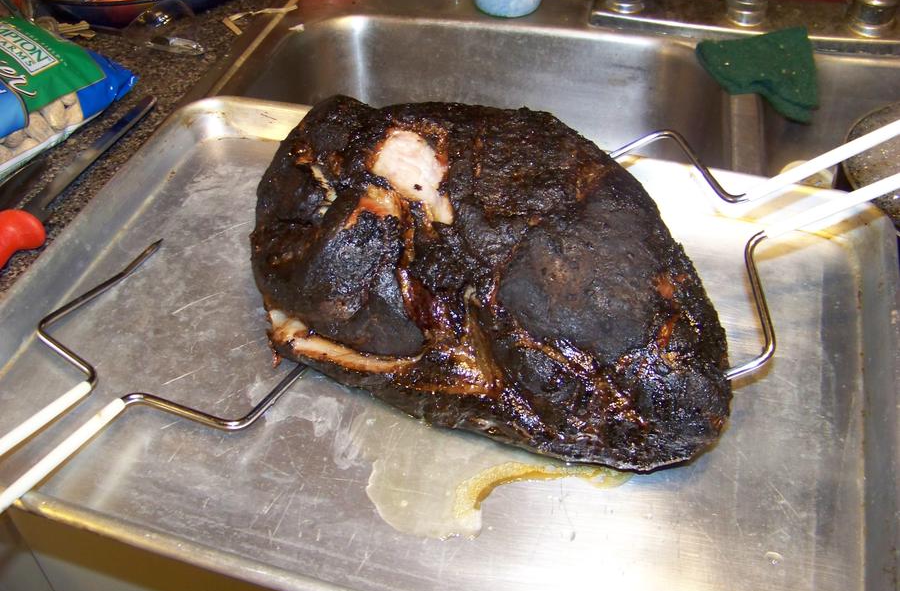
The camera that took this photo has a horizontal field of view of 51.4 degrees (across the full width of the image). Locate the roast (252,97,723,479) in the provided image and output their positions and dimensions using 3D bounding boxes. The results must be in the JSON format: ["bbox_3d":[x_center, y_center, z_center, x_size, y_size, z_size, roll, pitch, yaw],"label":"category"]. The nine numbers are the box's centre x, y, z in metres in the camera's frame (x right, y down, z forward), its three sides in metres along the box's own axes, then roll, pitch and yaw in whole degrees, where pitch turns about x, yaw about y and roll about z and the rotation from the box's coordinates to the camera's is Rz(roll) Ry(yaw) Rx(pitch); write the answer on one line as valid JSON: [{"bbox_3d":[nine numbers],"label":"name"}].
[{"bbox_3d":[0.020,-0.032,0.506,0.277,0.105,0.185,14,48,17],"label":"roast"}]

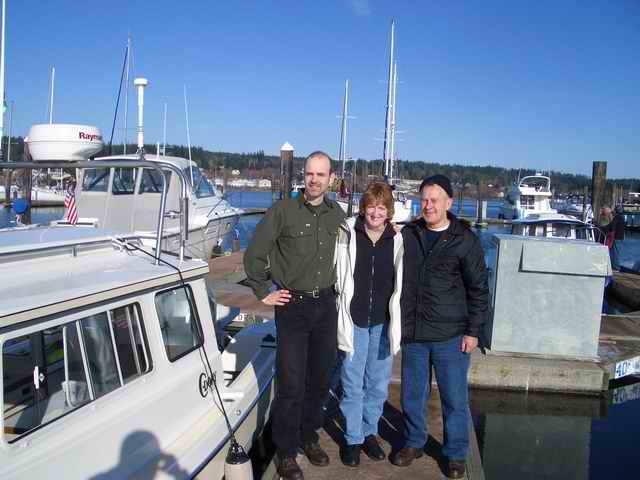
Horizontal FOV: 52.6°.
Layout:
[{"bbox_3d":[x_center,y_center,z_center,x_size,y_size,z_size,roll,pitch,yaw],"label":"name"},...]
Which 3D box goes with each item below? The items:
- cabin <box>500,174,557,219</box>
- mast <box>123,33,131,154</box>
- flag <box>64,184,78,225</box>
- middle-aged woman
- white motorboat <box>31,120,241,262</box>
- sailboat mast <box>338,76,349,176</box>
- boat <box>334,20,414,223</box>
[{"bbox_3d":[12.626,-2.561,39.000,3.000,2.700,2.400,-2,6,-40],"label":"cabin"},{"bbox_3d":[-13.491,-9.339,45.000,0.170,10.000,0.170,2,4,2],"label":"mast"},{"bbox_3d":[-4.339,-0.620,11.300,0.270,0.700,0.150,2,4,0],"label":"flag"},{"bbox_3d":[0.293,0.490,3.830,0.470,1.650,0.330,2,4,2],"label":"middle-aged woman"},{"bbox_3d":[-3.555,-0.467,14.700,2.600,3.000,7.200,4,5,22],"label":"white motorboat"},{"bbox_3d":[1.707,-7.482,47.000,0.160,8.300,0.160,2,4,2],"label":"sailboat mast"},{"bbox_3d":[4.845,-8.520,47.500,3.600,15.200,11.300,2,4,2],"label":"boat"}]

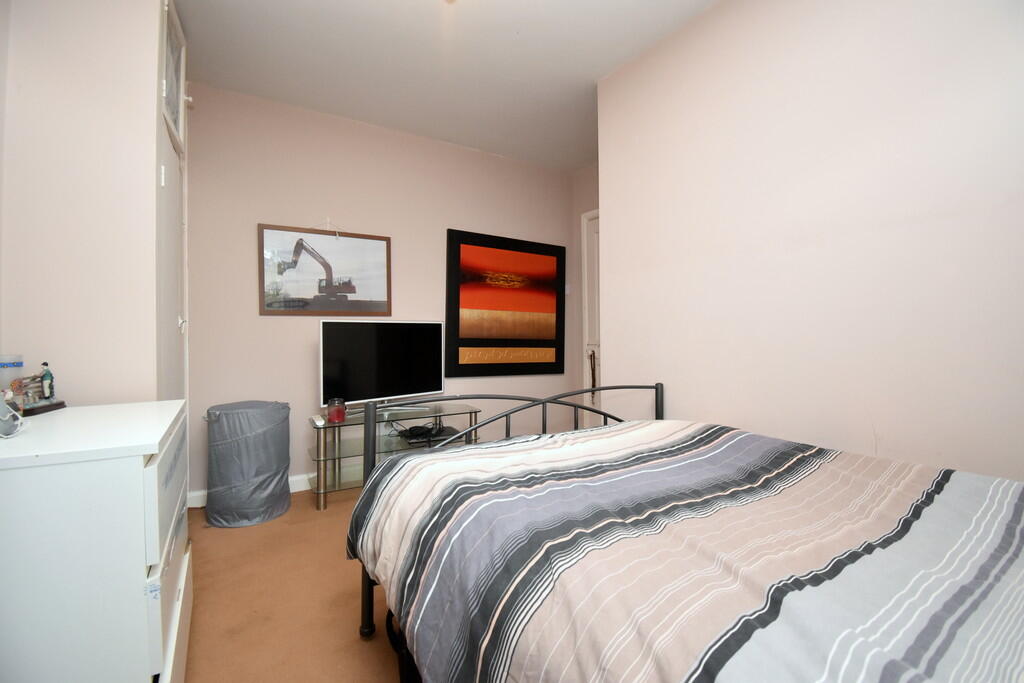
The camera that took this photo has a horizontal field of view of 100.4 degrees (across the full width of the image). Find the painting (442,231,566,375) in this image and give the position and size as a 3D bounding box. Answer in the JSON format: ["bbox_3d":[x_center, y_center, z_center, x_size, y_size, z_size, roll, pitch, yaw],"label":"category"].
[{"bbox_3d":[-0.020,-0.284,3.528,1.131,1.131,0.035,0,1,-32],"label":"painting"}]

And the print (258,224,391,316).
[{"bbox_3d":[-1.192,-0.445,2.797,0.803,0.558,0.025,0,1,-32],"label":"print"}]

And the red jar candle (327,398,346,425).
[{"bbox_3d":[-1.047,0.417,2.551,0.100,0.138,0.100,-1,0,-30],"label":"red jar candle"}]

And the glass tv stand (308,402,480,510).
[{"bbox_3d":[-0.743,0.715,2.802,1.055,0.481,0.364,0,1,-32],"label":"glass tv stand"}]

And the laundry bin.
[{"bbox_3d":[-1.466,0.659,2.392,0.400,0.596,0.400,0,1,-32],"label":"laundry bin"}]

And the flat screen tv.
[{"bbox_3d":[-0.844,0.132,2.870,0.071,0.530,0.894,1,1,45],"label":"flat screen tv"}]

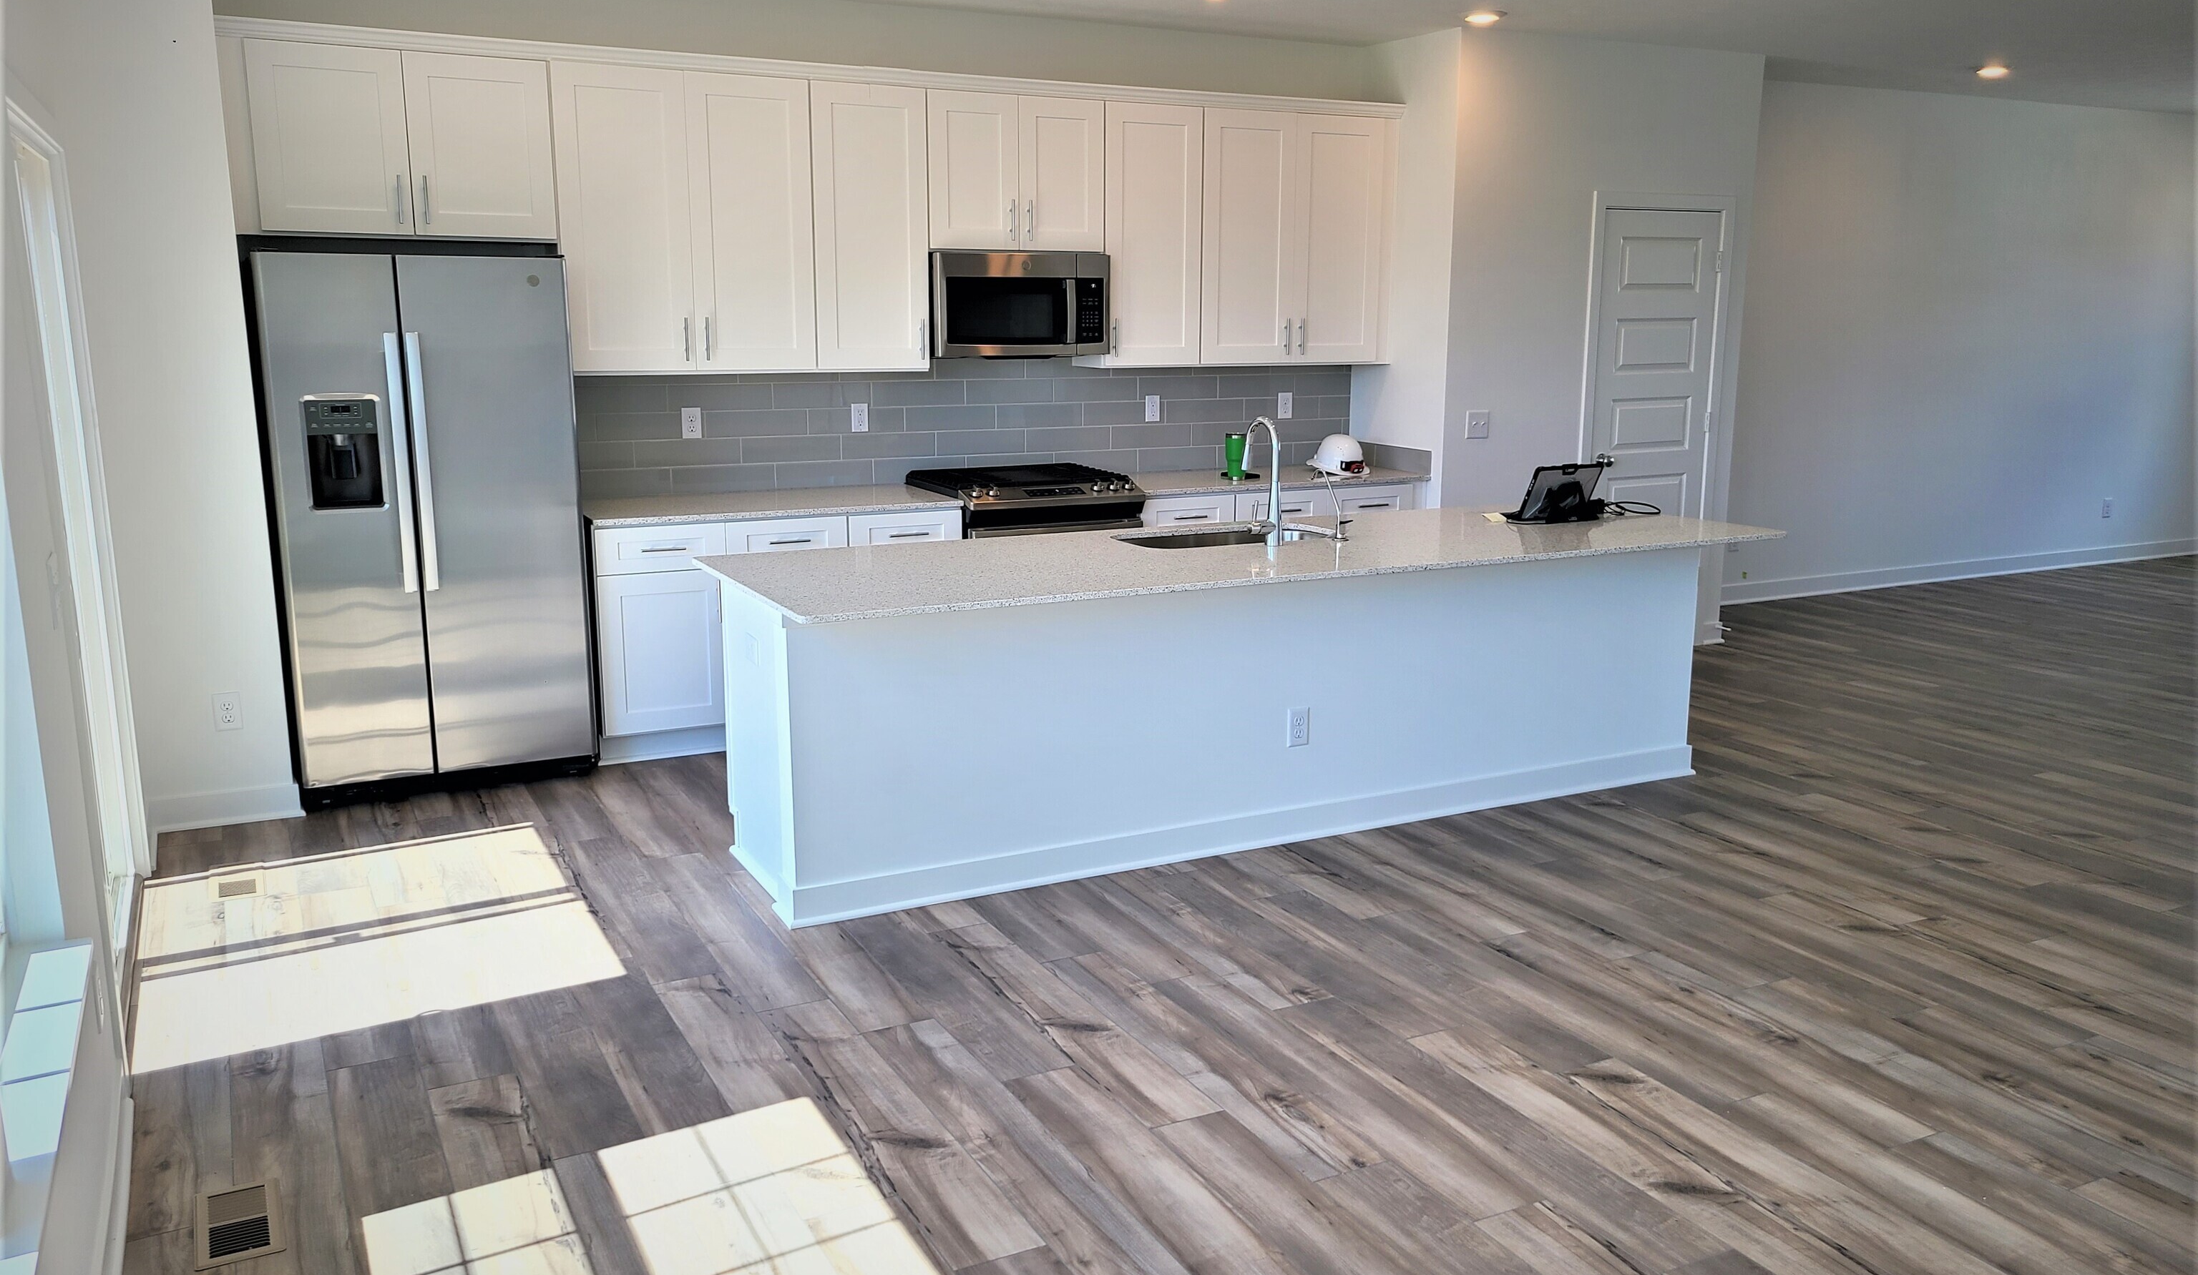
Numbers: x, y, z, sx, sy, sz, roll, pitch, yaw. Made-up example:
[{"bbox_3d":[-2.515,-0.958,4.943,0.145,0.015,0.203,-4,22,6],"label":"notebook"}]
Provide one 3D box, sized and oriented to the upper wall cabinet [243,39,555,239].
[{"bbox_3d":[-2.352,-1.652,5.586,0.922,0.602,0.333,-6,13,-27],"label":"upper wall cabinet"}]

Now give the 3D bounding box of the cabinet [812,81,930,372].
[{"bbox_3d":[-0.929,-1.565,6.353,0.458,1.057,0.330,-6,13,-27],"label":"cabinet"}]

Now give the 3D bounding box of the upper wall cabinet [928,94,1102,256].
[{"bbox_3d":[-0.388,-1.843,6.586,0.762,0.598,0.330,-6,13,-27],"label":"upper wall cabinet"}]

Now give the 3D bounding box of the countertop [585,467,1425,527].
[{"bbox_3d":[-0.272,-0.596,6.720,3.619,0.032,0.650,-6,13,-27],"label":"countertop"}]

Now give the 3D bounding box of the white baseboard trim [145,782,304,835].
[{"bbox_3d":[-2.774,0.543,5.266,0.415,0.105,0.025,-6,13,-27],"label":"white baseboard trim"}]

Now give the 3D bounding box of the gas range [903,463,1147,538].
[{"bbox_3d":[-0.300,-0.171,6.734,0.757,0.957,0.730,-6,13,-27],"label":"gas range"}]

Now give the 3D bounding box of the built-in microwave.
[{"bbox_3d":[-0.376,-1.344,6.668,0.759,0.401,0.389,-6,13,-27],"label":"built-in microwave"}]

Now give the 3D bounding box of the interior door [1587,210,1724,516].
[{"bbox_3d":[2.584,-0.943,7.777,0.721,2.047,0.043,-6,13,-27],"label":"interior door"}]

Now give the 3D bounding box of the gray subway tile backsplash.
[{"bbox_3d":[-0.419,-0.916,6.946,3.625,0.510,0.014,-6,13,-27],"label":"gray subway tile backsplash"}]

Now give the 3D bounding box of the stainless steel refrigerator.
[{"bbox_3d":[-2.286,-0.385,5.615,0.909,1.791,0.750,-6,13,-27],"label":"stainless steel refrigerator"}]

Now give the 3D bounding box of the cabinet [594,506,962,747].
[{"bbox_3d":[-1.271,-0.070,6.311,1.369,0.843,0.625,-6,13,-27],"label":"cabinet"}]

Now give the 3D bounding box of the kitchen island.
[{"bbox_3d":[0.564,0.150,5.327,3.473,0.914,0.980,-6,13,-27],"label":"kitchen island"}]

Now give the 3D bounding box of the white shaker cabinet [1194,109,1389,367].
[{"bbox_3d":[0.764,-1.729,7.229,0.922,1.064,0.333,-6,13,-27],"label":"white shaker cabinet"}]

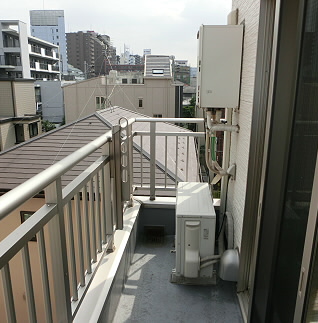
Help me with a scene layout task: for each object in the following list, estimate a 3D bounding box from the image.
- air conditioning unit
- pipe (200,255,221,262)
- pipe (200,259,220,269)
[{"bbox_3d":[0.306,0.597,2.650,0.305,0.591,0.750,1,15,4],"label":"air conditioning unit"},{"bbox_3d":[0.399,0.744,2.296,0.172,0.028,0.028,-8,16,-14],"label":"pipe"},{"bbox_3d":[0.401,0.788,2.307,0.174,0.028,0.028,-13,17,-13],"label":"pipe"}]

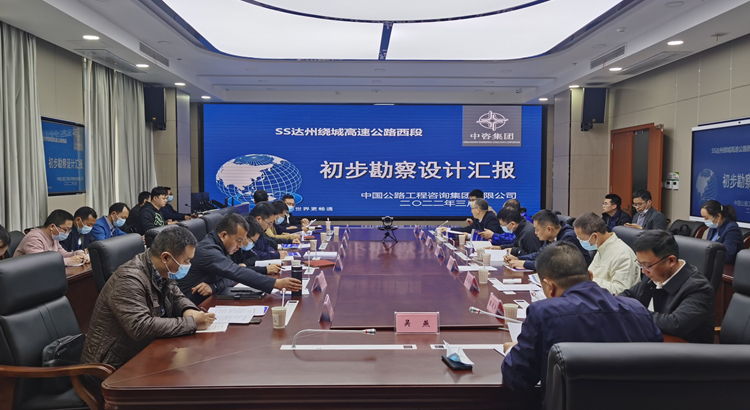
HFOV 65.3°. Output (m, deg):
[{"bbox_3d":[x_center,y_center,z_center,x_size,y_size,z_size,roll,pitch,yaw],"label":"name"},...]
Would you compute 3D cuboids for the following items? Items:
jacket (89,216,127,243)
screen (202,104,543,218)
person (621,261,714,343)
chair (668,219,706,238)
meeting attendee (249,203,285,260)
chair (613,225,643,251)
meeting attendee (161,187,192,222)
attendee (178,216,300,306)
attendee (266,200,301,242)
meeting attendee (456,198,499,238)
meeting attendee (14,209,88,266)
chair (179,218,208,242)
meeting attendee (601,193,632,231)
[{"bbox_3d":[-2.510,0.429,5.642,0.500,0.640,0.530,0,3,6],"label":"jacket"},{"bbox_3d":[-0.040,-0.790,10.578,6.200,2.060,0.100,0,3,-2],"label":"screen"},{"bbox_3d":[1.392,0.559,2.896,0.460,0.600,0.540,-1,3,-26],"label":"person"},{"bbox_3d":[3.023,0.664,6.012,0.660,1.020,0.640,0,3,-4],"label":"chair"},{"bbox_3d":[-1.167,0.598,5.134,0.820,1.230,0.530,0,3,1],"label":"meeting attendee"},{"bbox_3d":[1.751,0.725,4.455,0.700,1.110,0.660,0,3,-2],"label":"chair"},{"bbox_3d":[-2.765,0.437,7.861,0.760,1.310,0.520,0,3,3],"label":"meeting attendee"},{"bbox_3d":[-0.969,0.671,3.610,1.050,1.220,0.580,0,3,1],"label":"attendee"},{"bbox_3d":[-1.152,0.555,6.784,0.640,1.210,0.550,0,3,1],"label":"attendee"},{"bbox_3d":[1.233,0.543,6.997,0.660,1.240,0.550,0,3,-7],"label":"meeting attendee"},{"bbox_3d":[-2.657,0.626,4.718,0.740,1.210,0.530,0,3,1],"label":"meeting attendee"},{"bbox_3d":[-1.470,0.681,5.199,0.700,1.110,0.660,0,3,-2],"label":"chair"},{"bbox_3d":[2.871,0.492,7.302,0.750,1.250,0.520,-1,3,-13],"label":"meeting attendee"}]

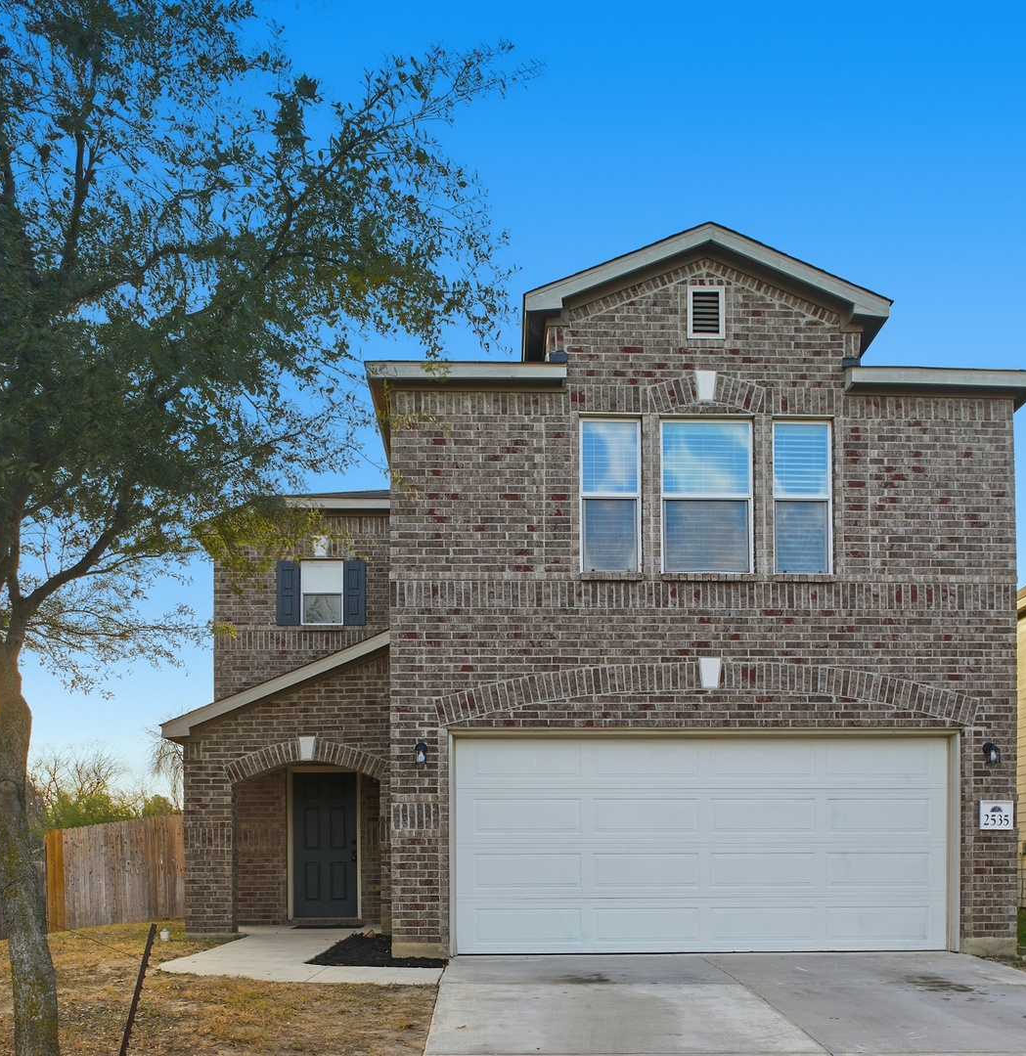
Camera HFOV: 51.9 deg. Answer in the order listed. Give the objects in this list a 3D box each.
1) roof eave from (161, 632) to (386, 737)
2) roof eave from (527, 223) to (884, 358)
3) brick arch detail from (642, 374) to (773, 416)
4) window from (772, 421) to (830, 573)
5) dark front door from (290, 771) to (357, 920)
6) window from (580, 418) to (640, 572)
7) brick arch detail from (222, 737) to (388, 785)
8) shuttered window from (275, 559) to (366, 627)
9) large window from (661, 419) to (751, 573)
[{"bbox_3d":[-3.017,2.001,13.450,2.850,1.350,0.500,0,-5,-3],"label":"roof eave"},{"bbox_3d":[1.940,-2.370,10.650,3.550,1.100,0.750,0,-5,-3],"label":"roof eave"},{"bbox_3d":[1.961,-1.345,10.630,1.320,0.420,0.130,0,-5,-3],"label":"brick arch detail"},{"bbox_3d":[2.915,-0.313,10.680,0.600,1.520,0.130,0,-5,-3],"label":"window"},{"bbox_3d":[-2.697,4.530,15.050,0.960,2.070,0.120,0,-5,-3],"label":"dark front door"},{"bbox_3d":[0.973,-0.322,10.580,0.600,1.520,0.130,0,-5,-3],"label":"window"},{"bbox_3d":[-2.686,3.014,13.650,2.150,0.620,0.220,0,-5,-3],"label":"brick arch detail"},{"bbox_3d":[-2.796,0.941,15.300,1.310,0.970,0.120,0,-5,-3],"label":"shuttered window"},{"bbox_3d":[1.947,-0.317,10.620,0.920,1.520,0.130,0,-5,-3],"label":"large window"}]

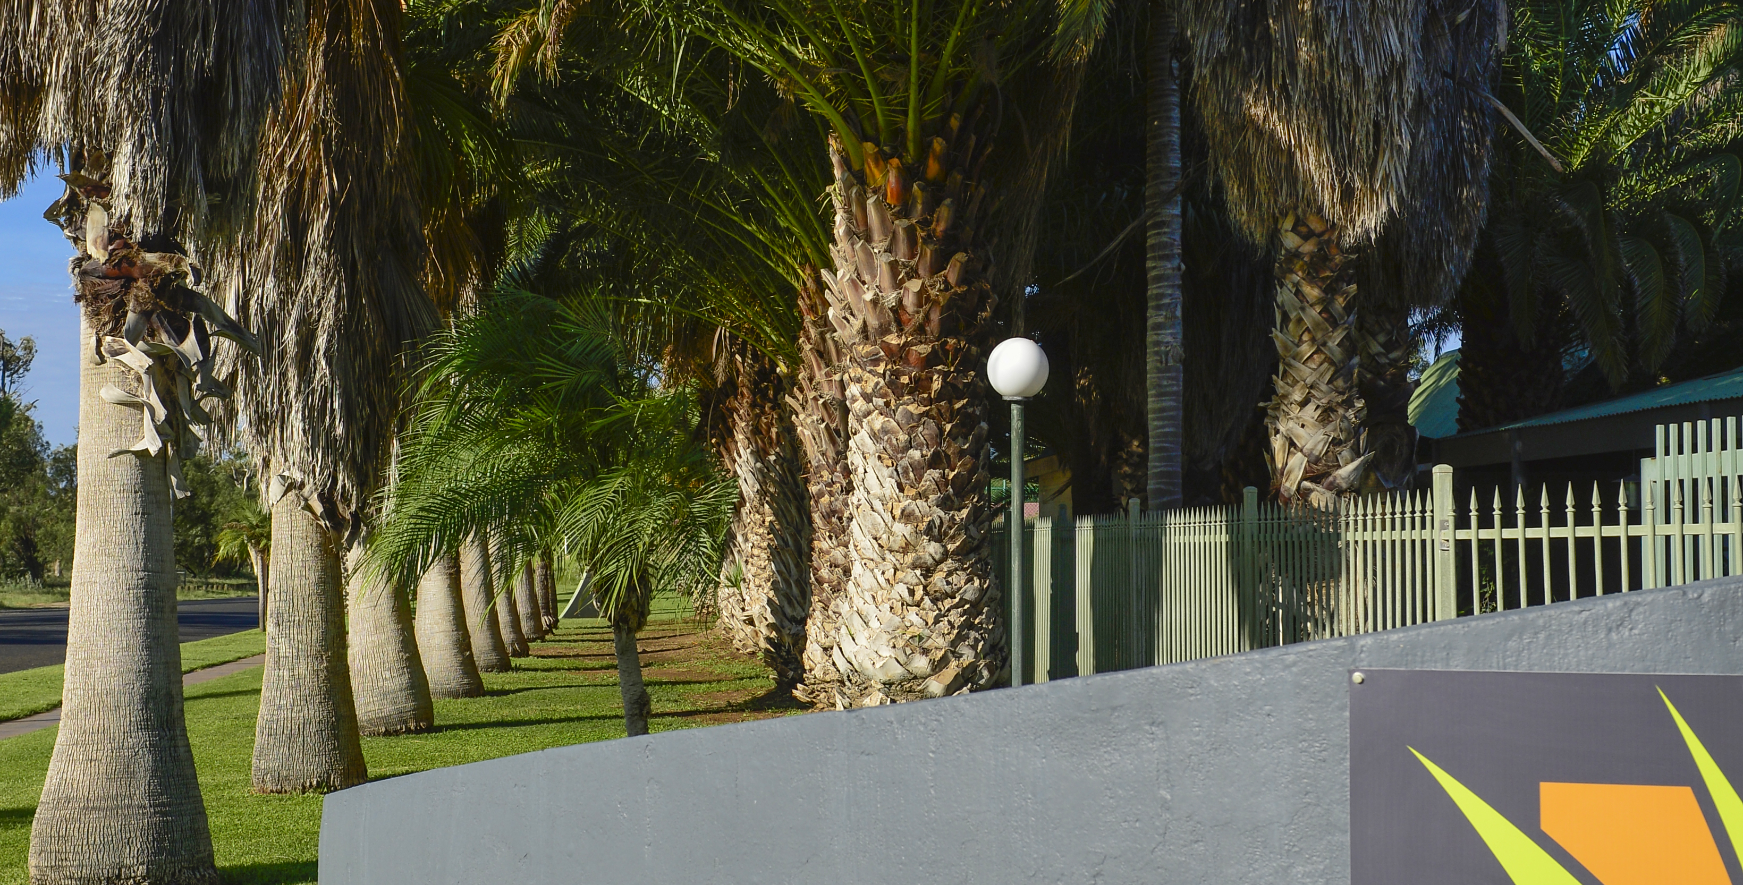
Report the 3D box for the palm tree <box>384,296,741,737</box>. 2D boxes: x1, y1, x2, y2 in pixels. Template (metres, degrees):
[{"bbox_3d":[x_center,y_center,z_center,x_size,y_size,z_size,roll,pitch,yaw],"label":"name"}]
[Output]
[{"bbox_3d":[-2.269,0.587,16.700,2.550,3.360,2.400,-1,-2,0],"label":"palm tree"}]

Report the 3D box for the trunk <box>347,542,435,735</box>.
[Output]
[{"bbox_3d":[-4.112,1.636,19.900,0.740,1.680,0.720,-1,-2,0],"label":"trunk"}]

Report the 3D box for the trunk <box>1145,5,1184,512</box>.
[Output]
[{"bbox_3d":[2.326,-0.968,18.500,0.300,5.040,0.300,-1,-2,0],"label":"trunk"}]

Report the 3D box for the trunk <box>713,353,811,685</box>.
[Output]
[{"bbox_3d":[-1.179,0.800,24.600,0.950,3.700,0.850,-1,-2,0],"label":"trunk"}]

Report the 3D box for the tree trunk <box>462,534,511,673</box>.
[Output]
[{"bbox_3d":[-4.840,2.003,29.200,0.650,1.720,0.650,-1,-2,0],"label":"tree trunk"}]

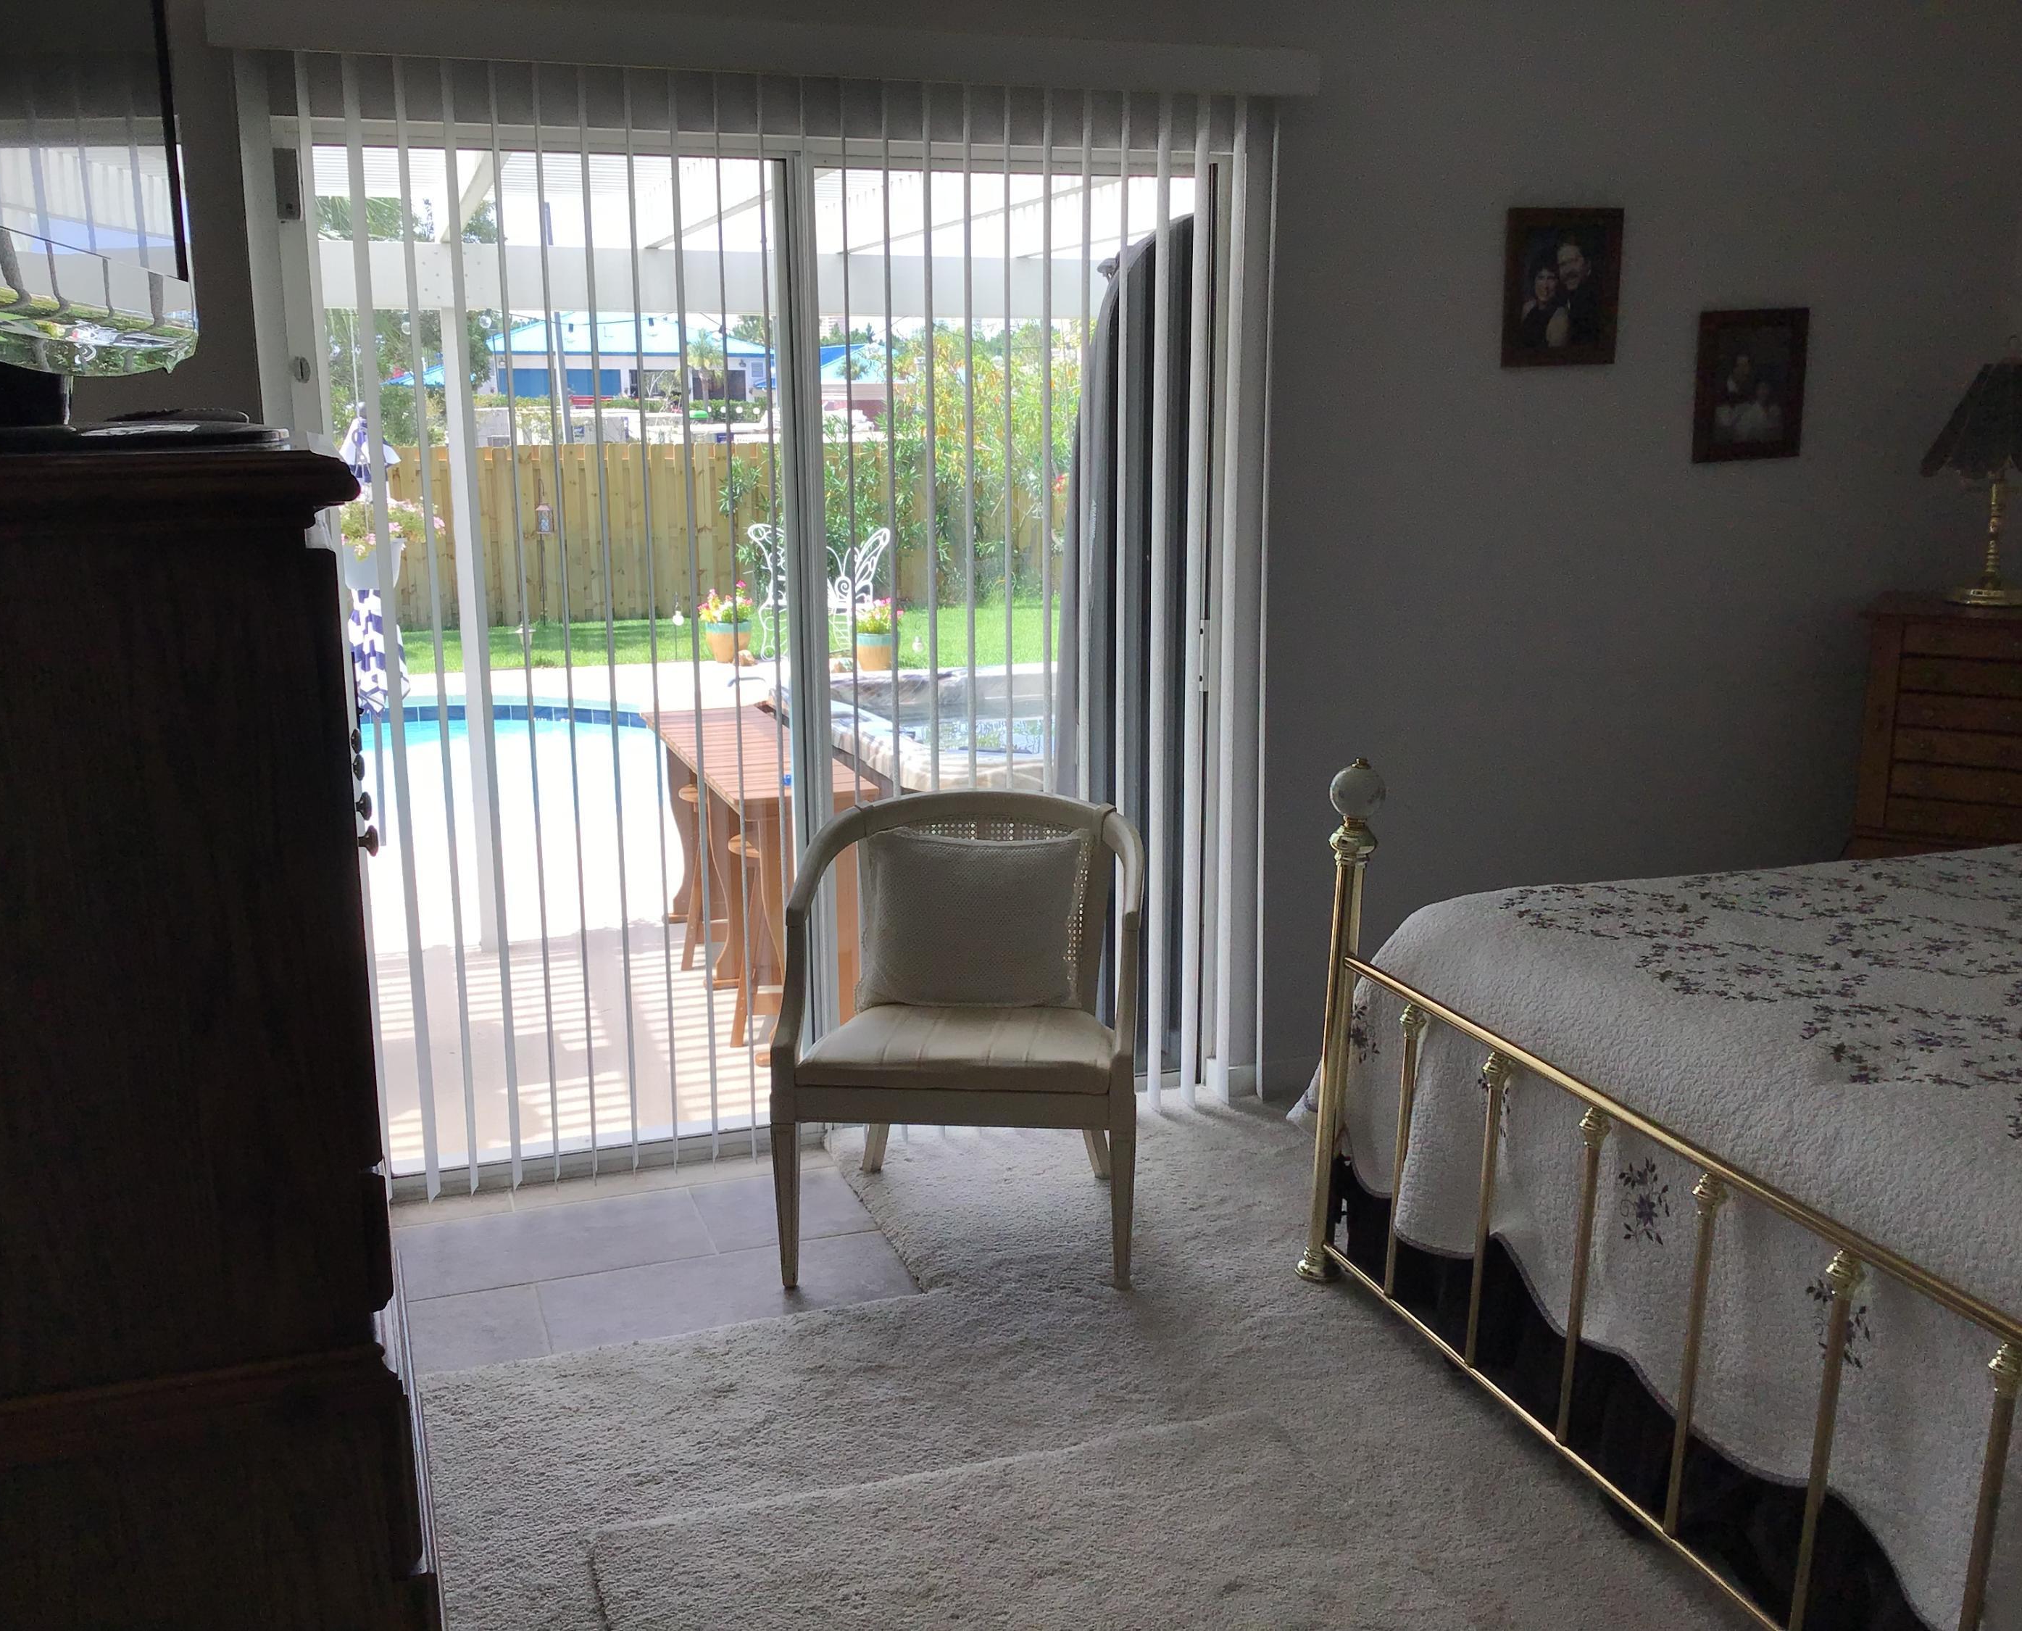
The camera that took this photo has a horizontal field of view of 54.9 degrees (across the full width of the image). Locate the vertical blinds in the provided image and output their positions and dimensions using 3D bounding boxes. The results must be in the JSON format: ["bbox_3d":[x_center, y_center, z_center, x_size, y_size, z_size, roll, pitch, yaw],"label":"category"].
[{"bbox_3d":[-0.384,-0.303,3.771,1.830,1.980,0.130,-5,13,-19],"label":"vertical blinds"}]

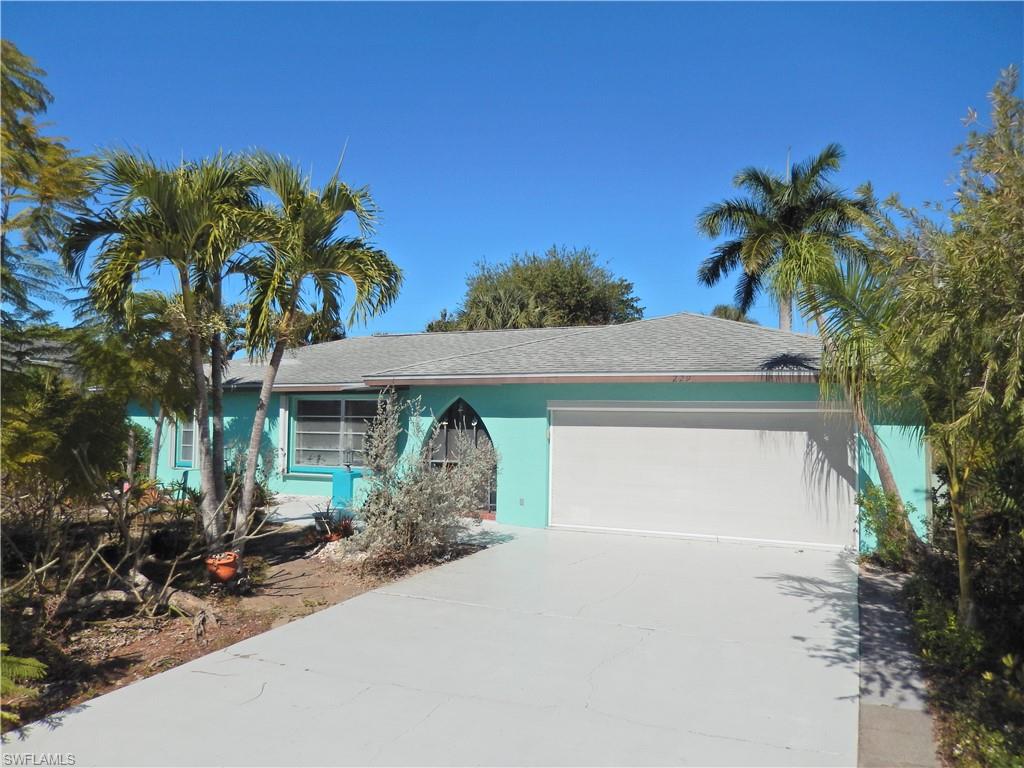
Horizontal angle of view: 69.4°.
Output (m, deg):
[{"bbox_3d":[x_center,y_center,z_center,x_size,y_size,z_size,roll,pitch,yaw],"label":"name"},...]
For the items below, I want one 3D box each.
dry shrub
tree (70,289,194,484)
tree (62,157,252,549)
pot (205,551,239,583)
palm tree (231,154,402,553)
[{"bbox_3d":[-1.228,1.299,10.500,1.950,2.250,1.700,0,-1,0],"label":"dry shrub"},{"bbox_3d":[-7.820,0.260,15.400,2.550,4.400,2.500,0,-1,0],"label":"tree"},{"bbox_3d":[-4.828,-0.389,10.100,2.650,5.600,2.600,0,-1,0],"label":"tree"},{"bbox_3d":[-3.516,2.215,8.950,0.380,0.340,0.380,0,-1,0],"label":"pot"},{"bbox_3d":[-2.617,-0.315,9.900,2.300,5.500,2.300,0,-1,0],"label":"palm tree"}]

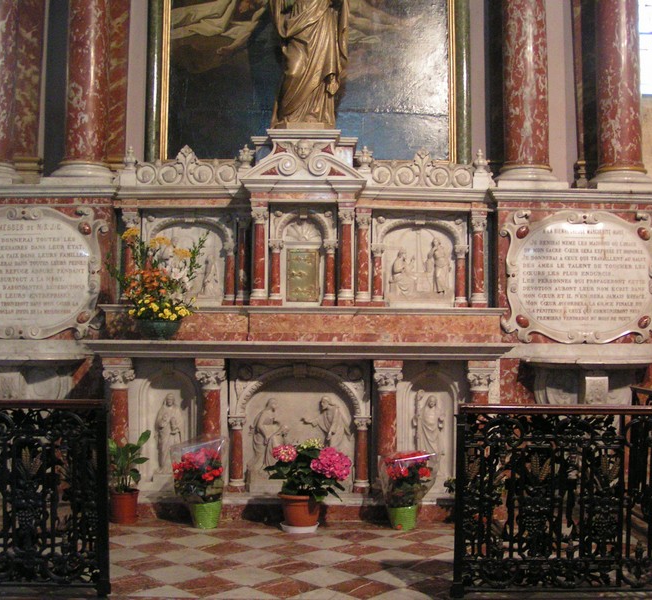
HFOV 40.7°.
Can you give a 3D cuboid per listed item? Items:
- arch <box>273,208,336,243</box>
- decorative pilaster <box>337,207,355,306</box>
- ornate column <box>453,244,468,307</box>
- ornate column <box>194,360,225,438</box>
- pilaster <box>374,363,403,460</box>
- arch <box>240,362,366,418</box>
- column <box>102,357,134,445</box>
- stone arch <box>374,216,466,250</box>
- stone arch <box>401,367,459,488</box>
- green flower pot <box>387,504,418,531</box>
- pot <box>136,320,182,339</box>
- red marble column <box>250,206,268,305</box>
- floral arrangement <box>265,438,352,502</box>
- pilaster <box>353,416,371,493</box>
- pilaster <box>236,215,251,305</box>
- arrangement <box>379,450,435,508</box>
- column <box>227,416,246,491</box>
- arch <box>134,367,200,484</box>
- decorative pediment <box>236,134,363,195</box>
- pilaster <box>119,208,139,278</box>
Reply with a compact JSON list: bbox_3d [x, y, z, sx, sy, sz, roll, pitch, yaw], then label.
[{"bbox_3d":[-0.132,-0.464,5.395,0.399,0.222,0.120,1,-2,0],"label":"arch"},{"bbox_3d":[0.117,-0.262,5.287,0.108,0.600,0.108,0,-3,0],"label":"decorative pilaster"},{"bbox_3d":[0.882,-0.161,5.761,0.105,0.408,0.092,1,-3,0],"label":"ornate column"},{"bbox_3d":[-0.665,0.729,5.064,0.182,0.780,0.180,1,-2,0],"label":"ornate column"},{"bbox_3d":[0.366,0.746,5.137,0.175,0.779,0.160,1,-3,0],"label":"pilaster"},{"bbox_3d":[-0.146,0.524,5.032,0.736,0.310,0.100,0,-3,0],"label":"arch"},{"bbox_3d":[-1.195,0.721,5.065,0.182,0.786,0.180,1,-2,0],"label":"column"},{"bbox_3d":[0.591,-0.416,5.492,0.573,0.212,0.090,0,-3,0],"label":"stone arch"},{"bbox_3d":[0.619,0.764,5.225,0.351,0.733,0.130,1,-3,0],"label":"stone arch"},{"bbox_3d":[0.411,1.153,4.706,0.171,0.130,0.171,0,-3,0],"label":"green flower pot"},{"bbox_3d":[-0.978,0.160,5.099,0.267,0.139,0.260,1,-2,0],"label":"pot"},{"bbox_3d":[-0.401,-0.273,5.290,0.108,0.603,0.108,0,-3,0],"label":"red marble column"},{"bbox_3d":[-0.096,0.930,4.792,0.465,0.335,0.420,1,-3,0],"label":"floral arrangement"},{"bbox_3d":[0.215,0.909,5.165,0.106,0.444,0.105,1,-2,0],"label":"pilaster"},{"bbox_3d":[-0.537,-0.270,5.712,0.104,0.601,0.100,1,-3,0],"label":"pilaster"},{"bbox_3d":[0.439,0.979,4.792,0.306,0.314,0.270,1,-2,0],"label":"arrangement"},{"bbox_3d":[-0.521,0.906,5.166,0.106,0.438,0.105,1,-2,0],"label":"column"},{"bbox_3d":[-0.945,0.744,5.204,0.403,0.695,0.160,1,-2,0],"label":"arch"},{"bbox_3d":[-0.147,-0.878,5.731,0.835,0.408,0.280,1,-3,0],"label":"decorative pediment"},{"bbox_3d":[-1.225,-0.270,5.474,0.112,0.599,0.112,0,-3,0],"label":"pilaster"}]

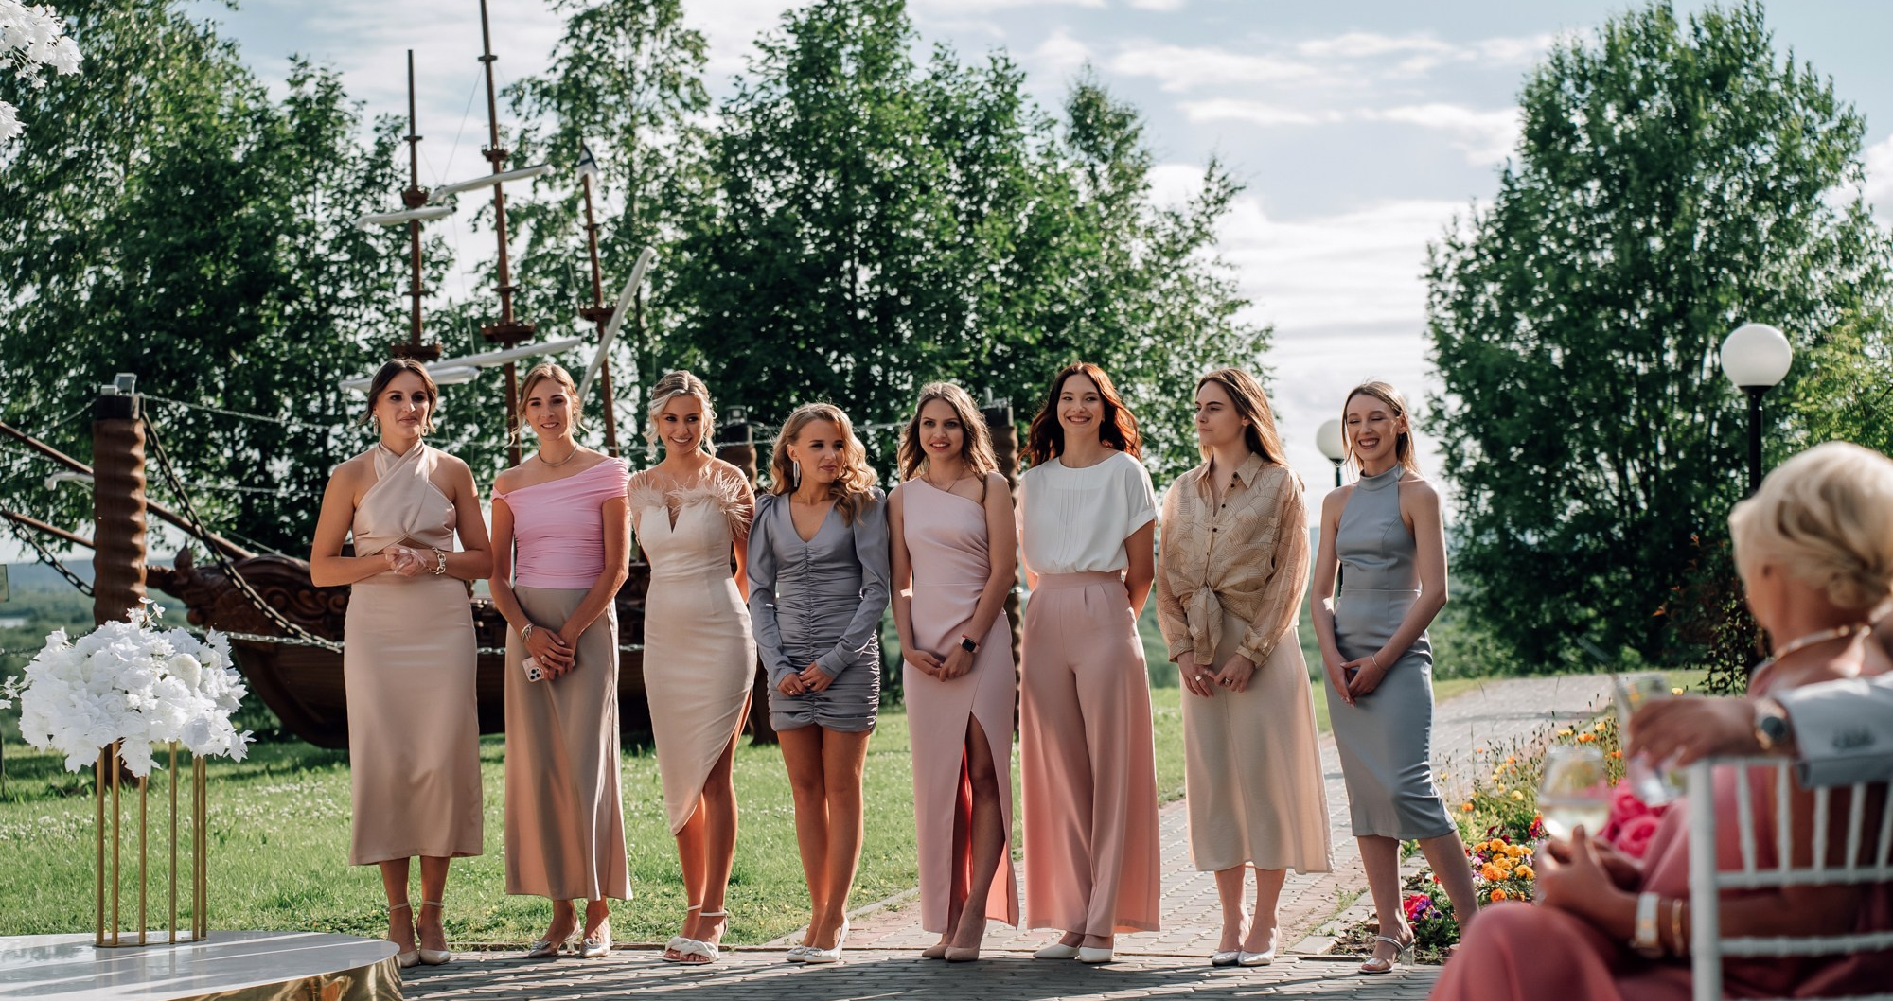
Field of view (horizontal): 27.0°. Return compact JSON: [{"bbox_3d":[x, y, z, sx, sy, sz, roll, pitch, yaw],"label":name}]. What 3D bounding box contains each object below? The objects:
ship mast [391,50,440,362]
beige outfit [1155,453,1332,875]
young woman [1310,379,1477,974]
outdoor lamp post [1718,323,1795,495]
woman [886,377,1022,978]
[{"bbox_3d":[-3.238,-1.183,24.100,0.310,3.150,0.310,-1,-1,-17],"label":"ship mast"},{"bbox_3d":[0.873,0.476,11.620,0.500,1.231,0.340,0,-1,29],"label":"beige outfit"},{"bbox_3d":[1.299,0.501,11.460,0.440,1.706,0.420,0,-1,33],"label":"young woman"},{"bbox_3d":[4.239,0.263,20.600,0.380,2.420,0.380,0,-1,0],"label":"outdoor lamp post"},{"bbox_3d":[0.022,0.506,11.650,0.420,1.710,0.340,-1,-1,19],"label":"woman"}]

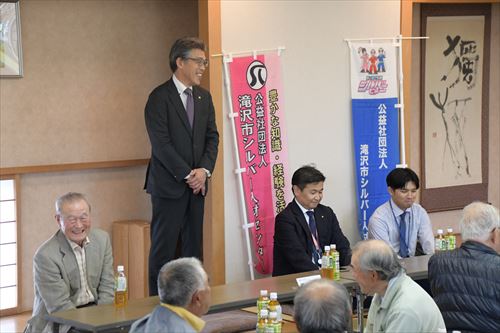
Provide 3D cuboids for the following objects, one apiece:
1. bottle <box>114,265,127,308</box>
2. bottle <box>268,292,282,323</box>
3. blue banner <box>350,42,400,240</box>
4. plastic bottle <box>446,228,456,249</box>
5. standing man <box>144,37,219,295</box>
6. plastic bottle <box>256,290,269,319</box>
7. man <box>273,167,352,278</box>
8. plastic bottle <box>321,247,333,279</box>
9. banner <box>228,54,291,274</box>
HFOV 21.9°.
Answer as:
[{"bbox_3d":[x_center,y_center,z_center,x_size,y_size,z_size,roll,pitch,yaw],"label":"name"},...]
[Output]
[{"bbox_3d":[-0.662,0.615,6.628,0.066,0.208,0.066,0,5,0],"label":"bottle"},{"bbox_3d":[0.111,0.677,5.851,0.066,0.208,0.066,0,5,0],"label":"bottle"},{"bbox_3d":[0.961,-0.113,9.728,0.510,1.600,0.060,-7,5,-41],"label":"blue banner"},{"bbox_3d":[1.236,0.491,7.943,0.066,0.208,0.066,-5,7,-41],"label":"plastic bottle"},{"bbox_3d":[-0.377,0.131,7.270,0.490,1.706,0.310,-4,6,-38],"label":"standing man"},{"bbox_3d":[0.066,0.672,5.912,0.066,0.208,0.066,0,5,0],"label":"plastic bottle"},{"bbox_3d":[0.433,0.463,7.873,0.600,0.920,0.660,-5,7,-41],"label":"man"},{"bbox_3d":[0.436,0.554,7.258,0.066,0.208,0.066,0,5,0],"label":"plastic bottle"},{"bbox_3d":[0.107,-0.014,8.949,0.500,1.530,0.060,-11,6,-40],"label":"banner"}]

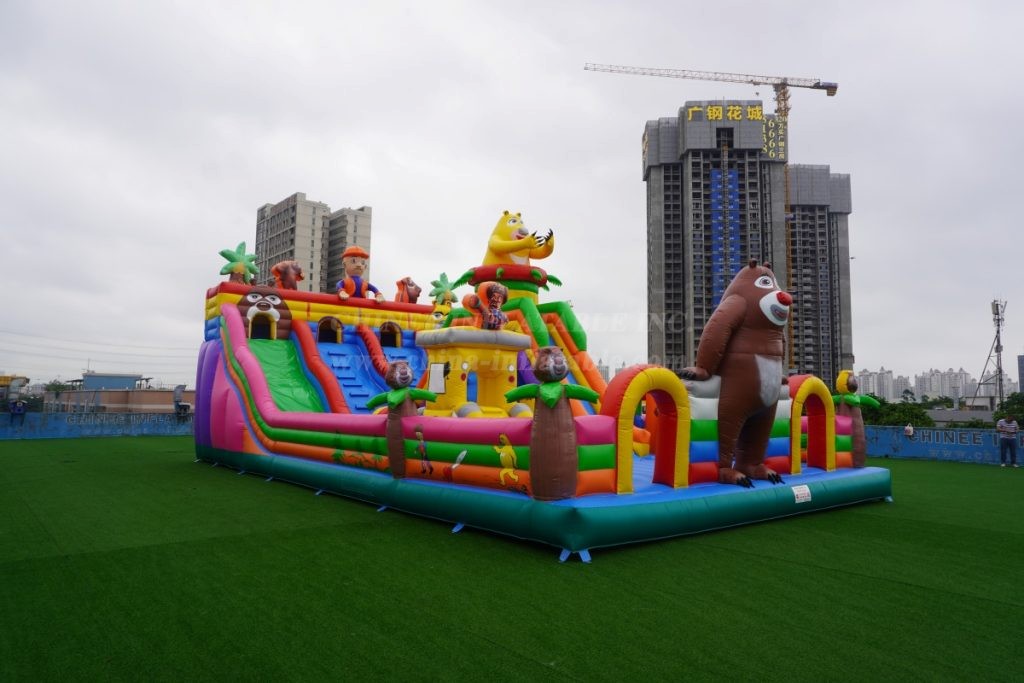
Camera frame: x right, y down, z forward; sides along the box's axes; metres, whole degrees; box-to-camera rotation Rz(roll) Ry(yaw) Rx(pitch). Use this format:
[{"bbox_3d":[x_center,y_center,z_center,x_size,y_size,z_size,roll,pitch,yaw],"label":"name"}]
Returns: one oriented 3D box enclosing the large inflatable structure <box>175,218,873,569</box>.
[{"bbox_3d":[-1.306,0.094,19.076,9.000,7.200,18.100,4,-6,-38],"label":"large inflatable structure"}]

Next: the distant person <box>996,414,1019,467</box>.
[{"bbox_3d":[15.918,3.193,22.002,0.520,1.650,0.360,-4,-7,39],"label":"distant person"}]

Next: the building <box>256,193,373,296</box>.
[{"bbox_3d":[-59.295,-6.066,200.241,22.570,65.371,28.675,5,-7,-41],"label":"building"}]

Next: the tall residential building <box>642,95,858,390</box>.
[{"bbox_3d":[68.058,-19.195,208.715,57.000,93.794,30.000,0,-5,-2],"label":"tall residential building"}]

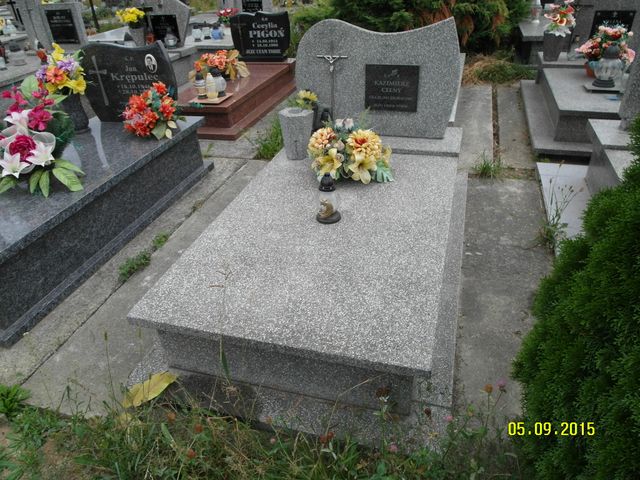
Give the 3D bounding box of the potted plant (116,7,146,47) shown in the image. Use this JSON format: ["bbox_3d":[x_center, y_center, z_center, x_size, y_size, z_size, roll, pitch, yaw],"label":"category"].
[{"bbox_3d":[-2.287,-2.603,5.448,0.350,0.460,0.320,6,35,17],"label":"potted plant"}]

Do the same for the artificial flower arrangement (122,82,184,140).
[{"bbox_3d":[-1.062,-0.820,2.830,0.378,0.315,0.326,7,34,16],"label":"artificial flower arrangement"}]

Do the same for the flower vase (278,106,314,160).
[{"bbox_3d":[-0.128,-0.587,2.474,0.190,0.258,0.185,6,35,17],"label":"flower vase"}]

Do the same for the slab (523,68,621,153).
[{"bbox_3d":[2.395,-1.176,3.702,1.214,0.254,1.942,7,34,16],"label":"slab"}]

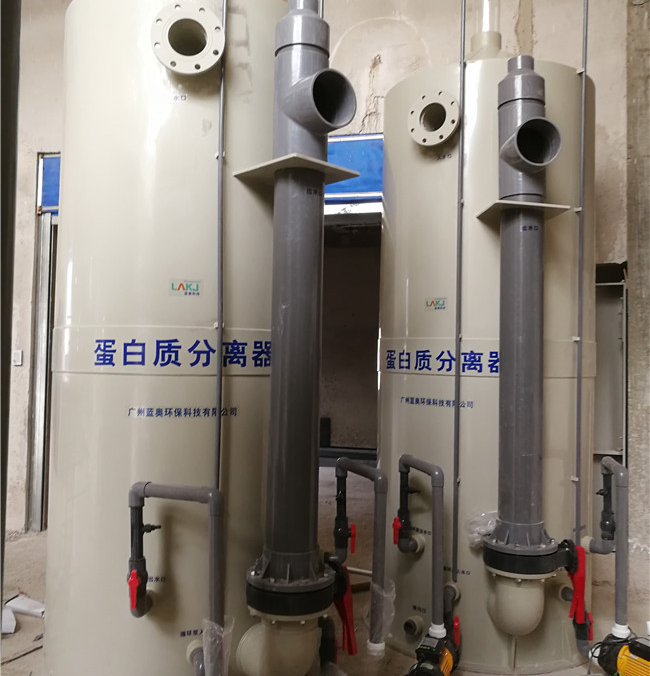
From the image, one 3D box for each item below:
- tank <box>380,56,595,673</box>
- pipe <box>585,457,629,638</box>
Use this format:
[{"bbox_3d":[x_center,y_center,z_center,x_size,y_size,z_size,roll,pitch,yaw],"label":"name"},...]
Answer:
[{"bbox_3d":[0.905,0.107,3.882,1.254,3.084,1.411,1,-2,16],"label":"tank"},{"bbox_3d":[1.374,0.986,3.295,0.152,0.796,0.459,1,-2,12],"label":"pipe"}]

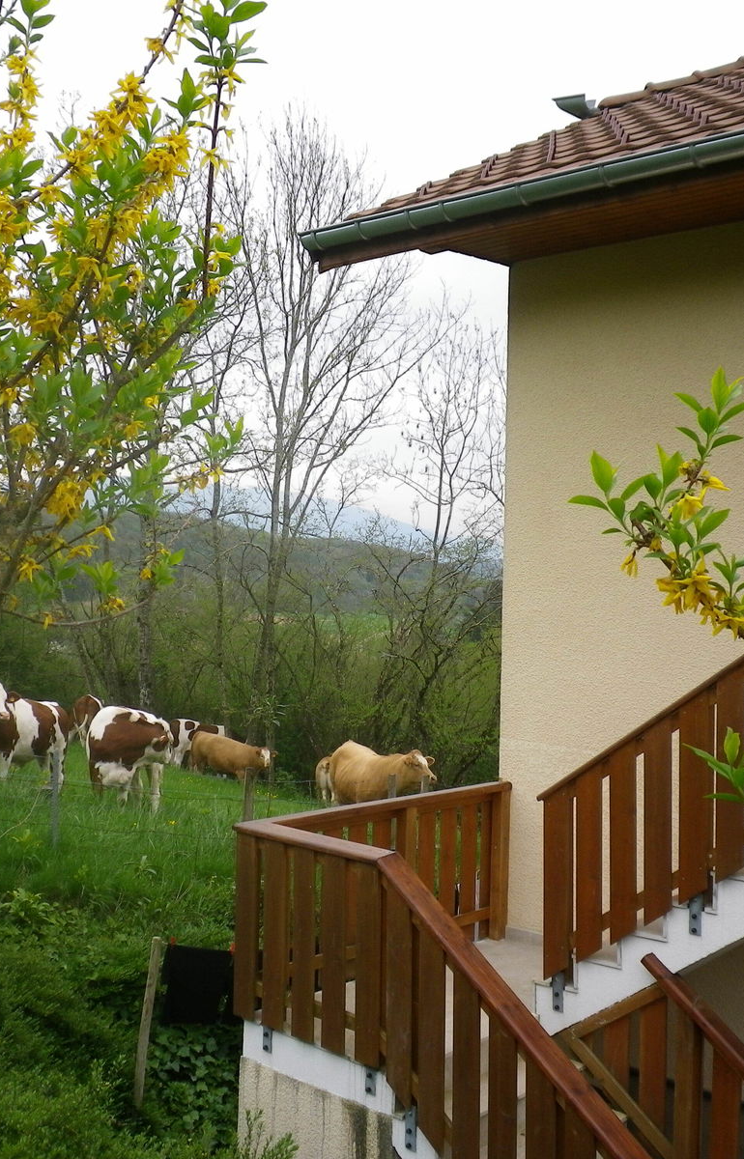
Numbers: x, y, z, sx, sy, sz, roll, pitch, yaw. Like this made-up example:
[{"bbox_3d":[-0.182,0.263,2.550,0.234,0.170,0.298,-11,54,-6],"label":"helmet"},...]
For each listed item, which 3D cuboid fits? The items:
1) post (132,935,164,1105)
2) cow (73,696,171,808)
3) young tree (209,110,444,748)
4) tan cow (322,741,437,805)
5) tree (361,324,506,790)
[{"bbox_3d":[-1.344,2.647,7.500,0.060,1.050,0.060,6,-1,-17],"label":"post"},{"bbox_3d":[-3.462,2.539,17.700,0.730,1.420,2.050,2,-1,-45],"label":"cow"},{"bbox_3d":[-1.087,-3.405,30.000,5.700,15.600,5.500,1,-1,0],"label":"young tree"},{"bbox_3d":[0.154,3.205,18.800,0.770,1.420,2.250,2,-1,-43],"label":"tan cow"},{"bbox_3d":[1.448,-0.624,27.500,3.300,10.100,3.300,1,-1,0],"label":"tree"}]

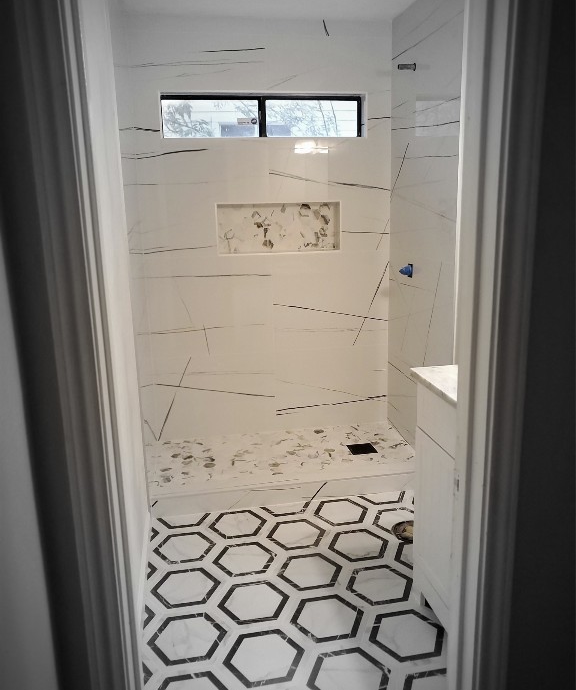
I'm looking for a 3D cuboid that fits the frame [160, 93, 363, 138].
[{"bbox_3d":[-0.139,-1.355,3.444,1.199,0.246,0.080,-4,13,-10],"label":"frame"}]

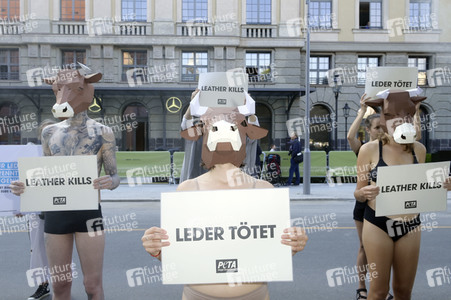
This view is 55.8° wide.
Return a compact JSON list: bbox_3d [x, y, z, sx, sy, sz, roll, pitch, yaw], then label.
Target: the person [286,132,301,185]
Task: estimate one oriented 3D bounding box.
[{"bbox_3d":[2.220,0.300,13.900,0.460,1.750,0.520,0,0,-6],"label":"person"}]

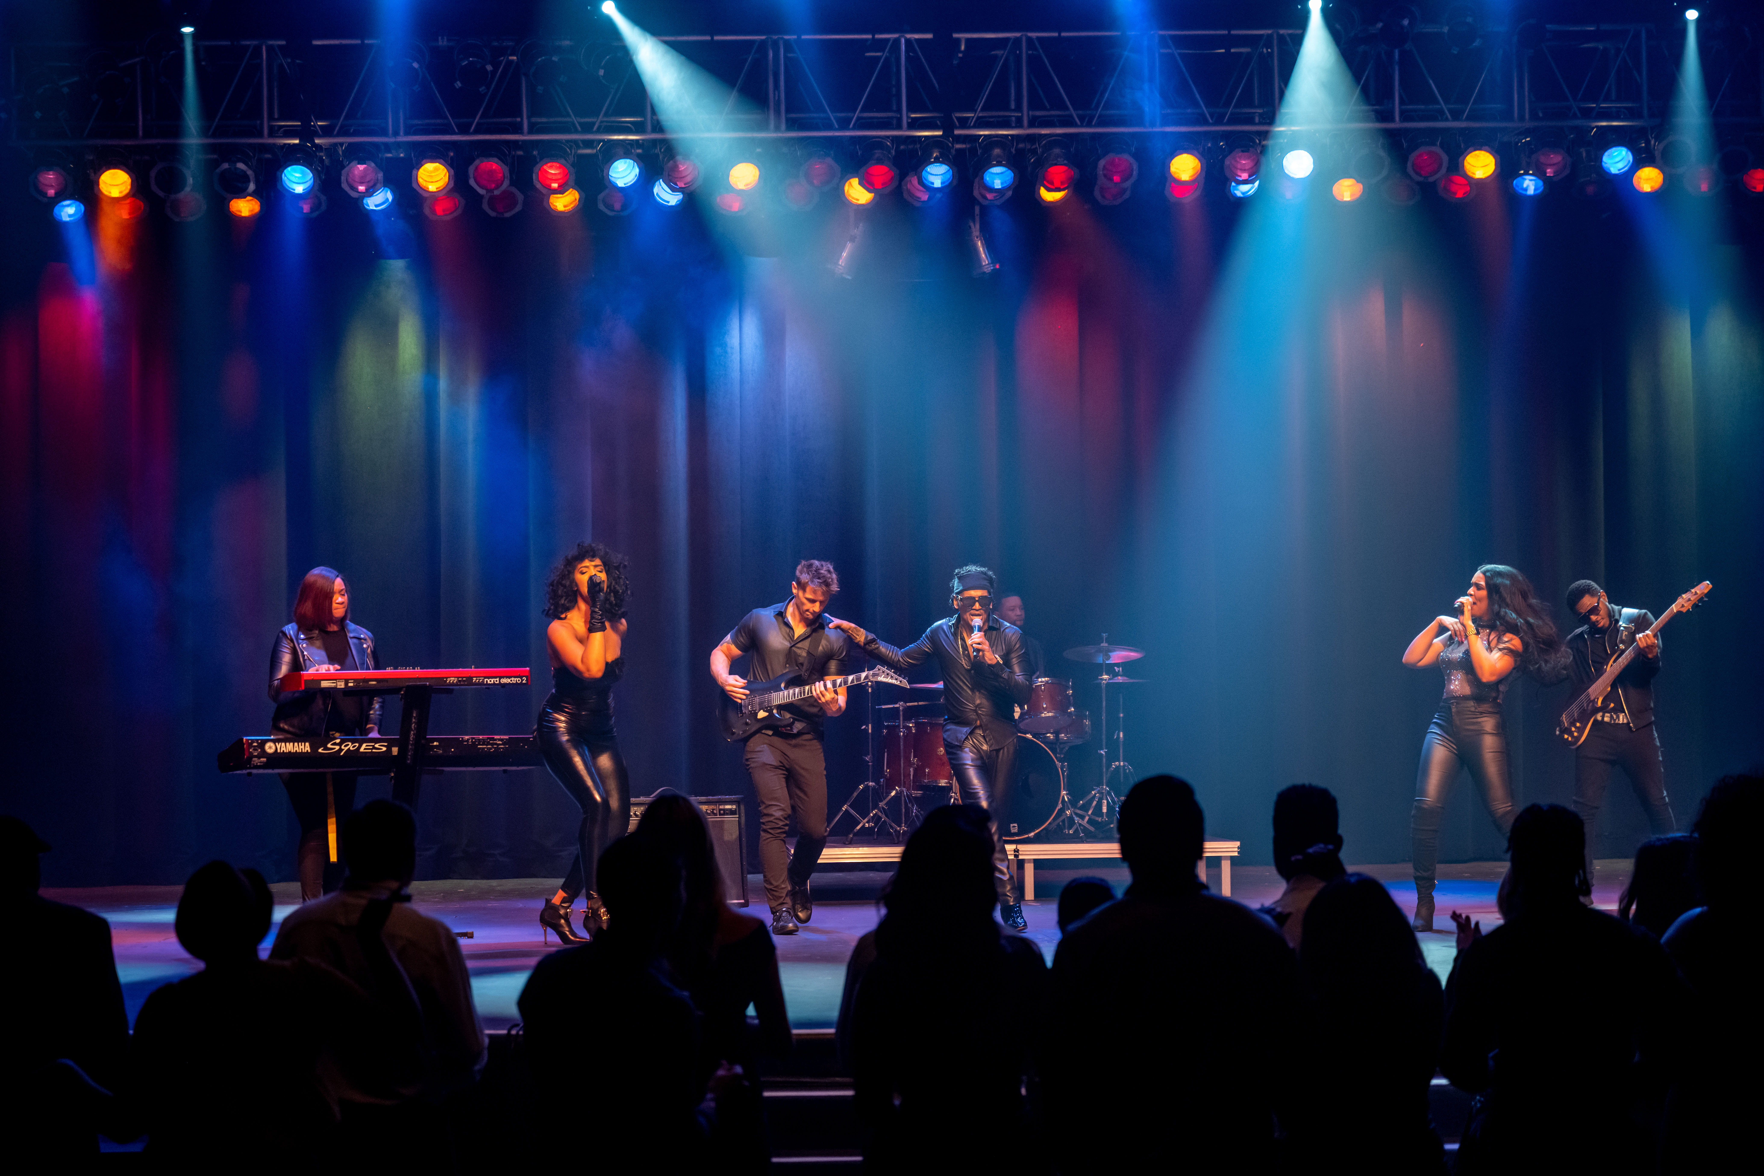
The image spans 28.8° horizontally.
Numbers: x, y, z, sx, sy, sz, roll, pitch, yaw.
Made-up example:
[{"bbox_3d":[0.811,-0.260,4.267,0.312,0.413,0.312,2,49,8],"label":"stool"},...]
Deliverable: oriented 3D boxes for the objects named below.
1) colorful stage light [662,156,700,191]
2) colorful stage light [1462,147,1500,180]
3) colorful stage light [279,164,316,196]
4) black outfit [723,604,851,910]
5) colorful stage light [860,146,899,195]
[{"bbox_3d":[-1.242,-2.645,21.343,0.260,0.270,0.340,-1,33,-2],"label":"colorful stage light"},{"bbox_3d":[3.518,-2.565,20.287,0.240,0.240,0.320,0,38,0],"label":"colorful stage light"},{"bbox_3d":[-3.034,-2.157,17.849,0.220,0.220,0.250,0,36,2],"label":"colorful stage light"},{"bbox_3d":[-0.432,0.768,15.600,0.560,1.400,0.420,0,-1,-9],"label":"black outfit"},{"bbox_3d":[-0.020,-2.631,21.341,0.260,0.270,0.340,-1,34,-2],"label":"colorful stage light"}]

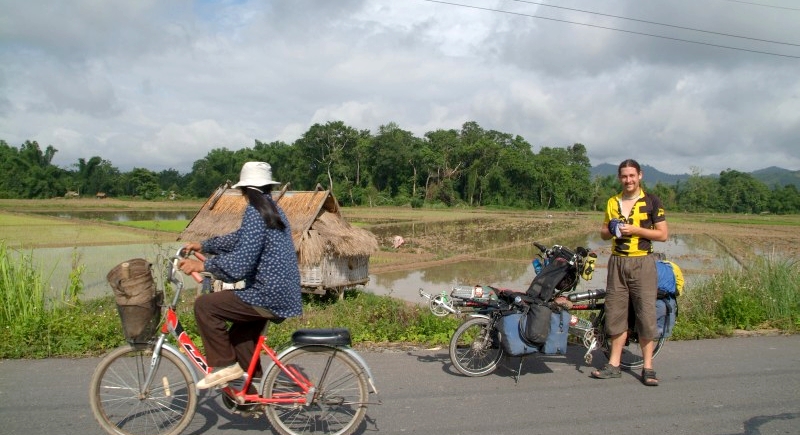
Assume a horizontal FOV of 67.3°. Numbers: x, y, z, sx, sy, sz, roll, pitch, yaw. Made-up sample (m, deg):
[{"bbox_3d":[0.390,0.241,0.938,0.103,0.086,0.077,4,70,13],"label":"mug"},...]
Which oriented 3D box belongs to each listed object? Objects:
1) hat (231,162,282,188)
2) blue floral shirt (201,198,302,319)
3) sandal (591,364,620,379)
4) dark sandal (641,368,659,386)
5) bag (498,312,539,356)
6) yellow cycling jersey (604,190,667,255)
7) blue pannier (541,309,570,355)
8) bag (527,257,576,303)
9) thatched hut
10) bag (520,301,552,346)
[{"bbox_3d":[-0.834,-0.247,3.490,0.285,0.145,0.275,2,2,37],"label":"hat"},{"bbox_3d":[-0.861,0.238,3.480,0.570,0.670,0.500,1,2,0],"label":"blue floral shirt"},{"bbox_3d":[1.757,1.310,5.117,0.265,0.095,0.105,1,2,-5],"label":"sandal"},{"bbox_3d":[2.080,1.315,5.002,0.110,0.100,0.270,1,2,9],"label":"dark sandal"},{"bbox_3d":[0.975,0.958,4.917,0.310,0.360,0.170,1,2,-16],"label":"bag"},{"bbox_3d":[1.949,0.050,4.970,0.500,0.540,0.300,2,2,27],"label":"yellow cycling jersey"},{"bbox_3d":[1.288,0.950,5.005,0.270,0.370,0.170,1,2,-16],"label":"blue pannier"},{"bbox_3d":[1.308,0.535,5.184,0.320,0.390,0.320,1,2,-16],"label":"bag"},{"bbox_3d":[-2.886,0.459,13.643,4.440,2.440,1.970,2,2,30],"label":"thatched hut"},{"bbox_3d":[1.089,0.846,4.790,0.230,0.360,0.150,1,2,-16],"label":"bag"}]

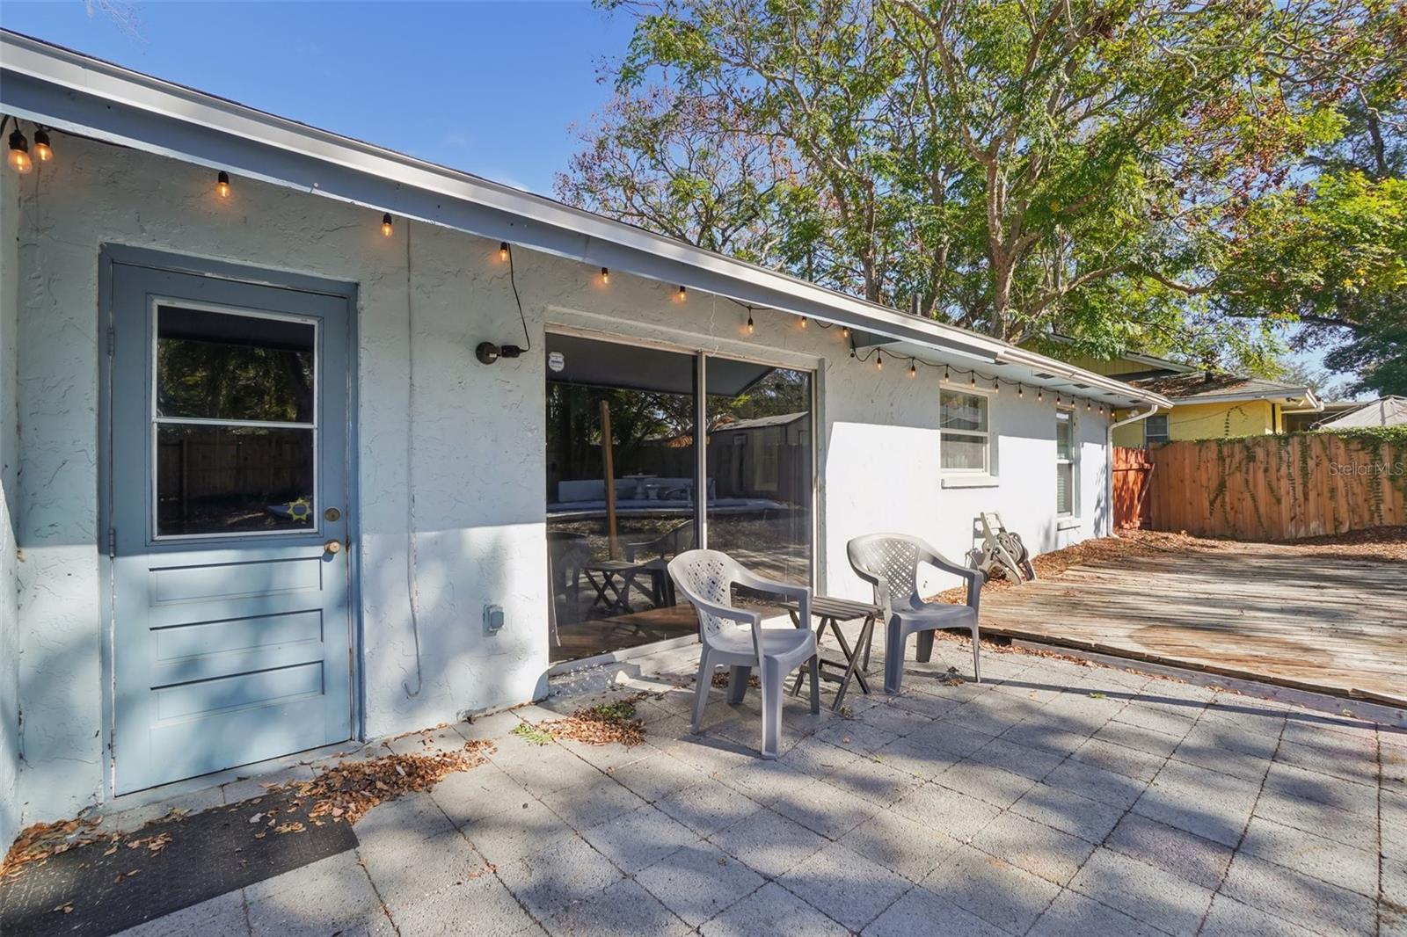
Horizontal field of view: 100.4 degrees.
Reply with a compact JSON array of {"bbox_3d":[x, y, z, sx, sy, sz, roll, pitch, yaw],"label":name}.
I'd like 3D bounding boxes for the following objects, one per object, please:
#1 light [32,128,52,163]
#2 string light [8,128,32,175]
[{"bbox_3d":[-2.290,-1.115,2.030,0.050,0.115,0.050,0,0,-37],"label":"light"},{"bbox_3d":[-1.886,-0.876,1.616,0.050,0.115,0.050,0,0,-37],"label":"string light"}]

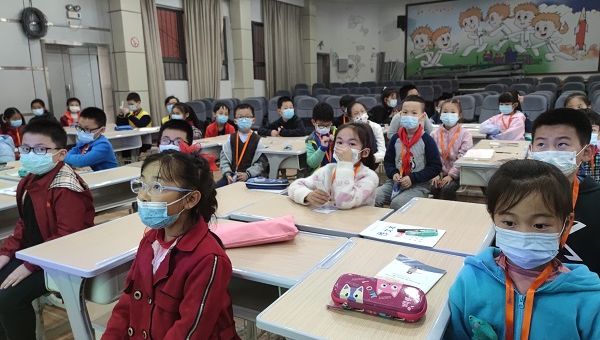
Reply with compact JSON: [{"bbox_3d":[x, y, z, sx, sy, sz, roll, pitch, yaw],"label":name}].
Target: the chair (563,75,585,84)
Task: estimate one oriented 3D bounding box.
[{"bbox_3d":[6.818,-1.808,10.380,0.540,1.030,0.620,5,13,29],"label":"chair"}]

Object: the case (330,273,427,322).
[{"bbox_3d":[0.193,0.309,1.021,0.230,0.056,0.110,5,13,28],"label":"case"}]

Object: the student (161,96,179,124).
[{"bbox_3d":[-1.549,-0.315,5.068,0.420,1.140,0.600,6,14,33],"label":"student"}]

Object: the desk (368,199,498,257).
[{"bbox_3d":[0.583,0.544,1.768,0.410,0.700,0.610,6,14,33],"label":"desk"}]

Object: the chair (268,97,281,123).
[{"bbox_3d":[-0.431,-0.861,8.069,0.540,1.082,0.620,1,11,10],"label":"chair"}]

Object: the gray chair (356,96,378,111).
[{"bbox_3d":[1.322,-0.921,8.079,0.540,0.960,0.580,-2,12,-3],"label":"gray chair"}]

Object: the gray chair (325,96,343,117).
[{"bbox_3d":[0.657,-0.840,7.877,0.540,1.077,0.620,2,12,14],"label":"gray chair"}]

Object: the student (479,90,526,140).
[{"bbox_3d":[1.991,-0.171,4.013,0.450,1.130,0.600,4,13,23],"label":"student"}]

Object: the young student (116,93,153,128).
[{"bbox_3d":[-1.957,-0.309,4.922,0.420,1.180,0.600,6,14,33],"label":"young student"}]

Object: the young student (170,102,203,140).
[{"bbox_3d":[-1.297,-0.165,4.527,0.600,1.120,0.400,-12,16,-40],"label":"young student"}]

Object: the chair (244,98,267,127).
[{"bbox_3d":[-0.986,-0.860,8.169,0.540,1.059,0.620,1,11,8],"label":"chair"}]

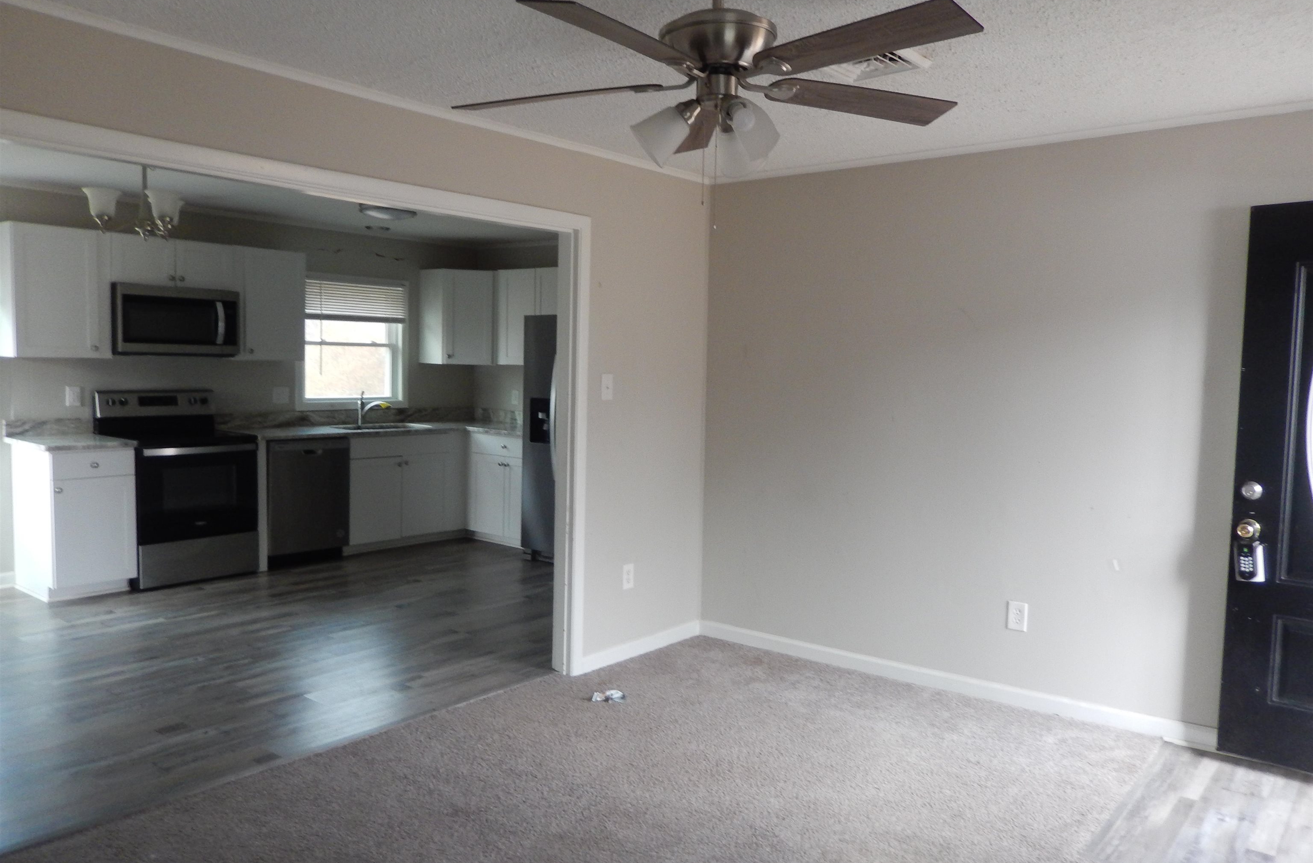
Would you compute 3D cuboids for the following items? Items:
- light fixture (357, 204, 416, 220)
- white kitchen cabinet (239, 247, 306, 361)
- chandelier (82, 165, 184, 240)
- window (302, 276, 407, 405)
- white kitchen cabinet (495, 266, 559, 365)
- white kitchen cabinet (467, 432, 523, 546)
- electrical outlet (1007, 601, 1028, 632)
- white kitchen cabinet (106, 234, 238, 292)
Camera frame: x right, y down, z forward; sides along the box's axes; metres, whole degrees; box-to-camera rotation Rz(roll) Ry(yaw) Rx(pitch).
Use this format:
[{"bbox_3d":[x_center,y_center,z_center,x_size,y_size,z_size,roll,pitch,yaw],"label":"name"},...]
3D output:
[{"bbox_3d":[-1.745,-1.420,6.169,0.375,0.100,0.375,1,4,0],"label":"light fixture"},{"bbox_3d":[-2.784,-0.876,6.655,0.325,0.765,0.500,4,5,40],"label":"white kitchen cabinet"},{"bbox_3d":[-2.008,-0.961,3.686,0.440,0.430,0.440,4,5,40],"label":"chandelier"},{"bbox_3d":[-2.379,-0.697,7.429,0.090,1.020,0.985,4,5,40],"label":"window"},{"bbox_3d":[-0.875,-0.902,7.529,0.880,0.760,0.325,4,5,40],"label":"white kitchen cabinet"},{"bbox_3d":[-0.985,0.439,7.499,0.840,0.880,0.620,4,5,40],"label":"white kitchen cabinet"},{"bbox_3d":[1.494,0.764,3.922,0.075,0.117,0.010,4,5,40],"label":"electrical outlet"},{"bbox_3d":[-3.192,-1.080,6.145,0.325,0.300,0.770,4,5,40],"label":"white kitchen cabinet"}]

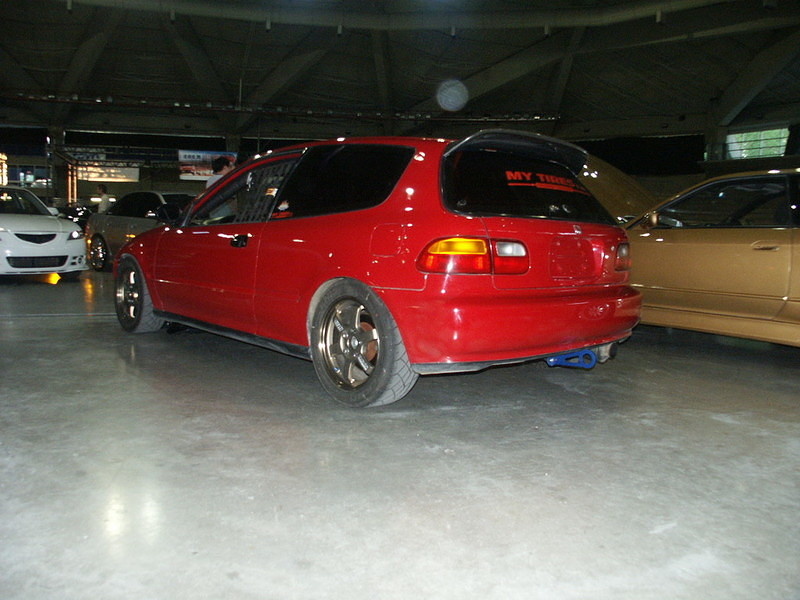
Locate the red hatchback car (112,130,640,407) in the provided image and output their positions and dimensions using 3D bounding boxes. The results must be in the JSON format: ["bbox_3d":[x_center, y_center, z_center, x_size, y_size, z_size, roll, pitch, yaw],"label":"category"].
[{"bbox_3d":[-0.518,-0.334,4.480,1.720,1.320,4.080,-4,8,-43],"label":"red hatchback car"}]

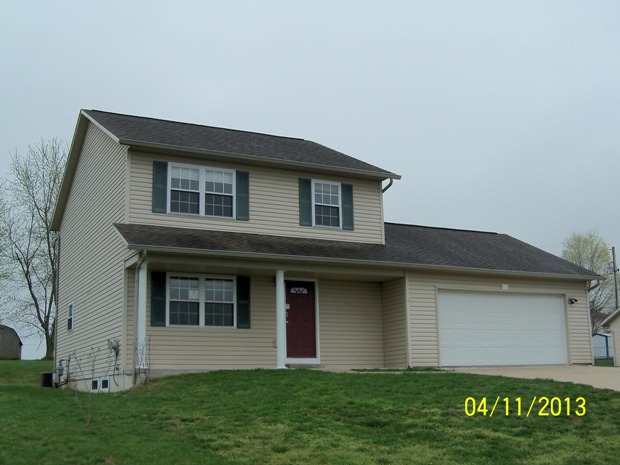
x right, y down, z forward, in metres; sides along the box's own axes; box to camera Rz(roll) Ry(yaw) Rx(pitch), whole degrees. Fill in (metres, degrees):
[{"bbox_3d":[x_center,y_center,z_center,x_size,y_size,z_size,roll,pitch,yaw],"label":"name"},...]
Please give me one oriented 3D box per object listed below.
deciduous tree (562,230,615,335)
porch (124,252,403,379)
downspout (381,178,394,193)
[{"bbox_3d":[21.217,4.706,57.110,4.200,9.860,4.200,-6,-13,20],"label":"deciduous tree"},{"bbox_3d":[-0.903,2.194,19.358,7.480,2.950,1.350,5,-14,-27],"label":"porch"},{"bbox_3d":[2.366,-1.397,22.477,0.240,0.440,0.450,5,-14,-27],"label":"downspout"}]

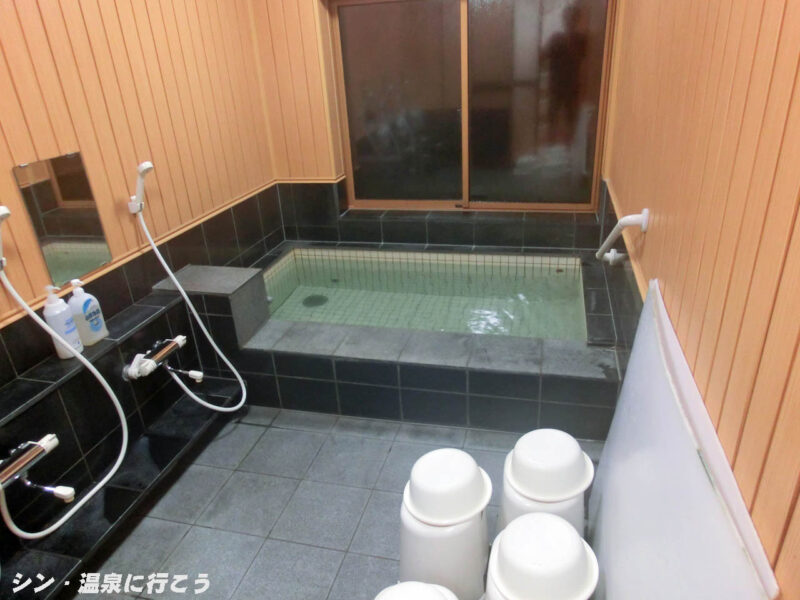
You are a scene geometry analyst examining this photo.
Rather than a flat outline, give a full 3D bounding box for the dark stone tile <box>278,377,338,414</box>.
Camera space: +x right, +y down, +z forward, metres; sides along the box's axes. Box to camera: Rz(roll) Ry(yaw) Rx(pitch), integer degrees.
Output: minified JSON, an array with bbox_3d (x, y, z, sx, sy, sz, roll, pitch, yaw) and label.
[{"bbox_3d":[-0.425,0.445,2.609,0.296,0.183,0.018,3,26,15],"label":"dark stone tile"}]

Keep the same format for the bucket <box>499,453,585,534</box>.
[{"bbox_3d":[0.457,0.666,1.772,0.275,0.345,0.275,3,25,15],"label":"bucket"}]

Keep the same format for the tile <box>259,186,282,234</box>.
[{"bbox_3d":[-0.899,-0.624,3.863,0.012,0.300,0.302,3,25,15],"label":"tile"}]

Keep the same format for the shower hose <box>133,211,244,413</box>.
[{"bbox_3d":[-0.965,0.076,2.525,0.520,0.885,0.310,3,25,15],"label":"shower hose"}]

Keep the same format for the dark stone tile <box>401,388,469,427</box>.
[{"bbox_3d":[0.154,0.476,2.454,0.296,0.183,0.018,3,26,15],"label":"dark stone tile"}]

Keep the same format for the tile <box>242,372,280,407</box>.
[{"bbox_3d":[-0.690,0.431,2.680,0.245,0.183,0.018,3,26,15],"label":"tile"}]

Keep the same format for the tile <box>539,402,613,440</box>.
[{"bbox_3d":[0.737,0.508,2.299,0.305,0.183,0.018,3,26,15],"label":"tile"}]

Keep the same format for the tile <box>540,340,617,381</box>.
[{"bbox_3d":[0.753,0.251,2.332,0.297,0.012,0.297,3,25,15],"label":"tile"}]

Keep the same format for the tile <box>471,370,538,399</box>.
[{"bbox_3d":[0.431,0.348,2.307,0.298,0.125,0.012,3,25,15],"label":"tile"}]

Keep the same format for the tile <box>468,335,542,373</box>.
[{"bbox_3d":[0.464,0.238,2.406,0.296,0.018,0.293,3,26,15],"label":"tile"}]

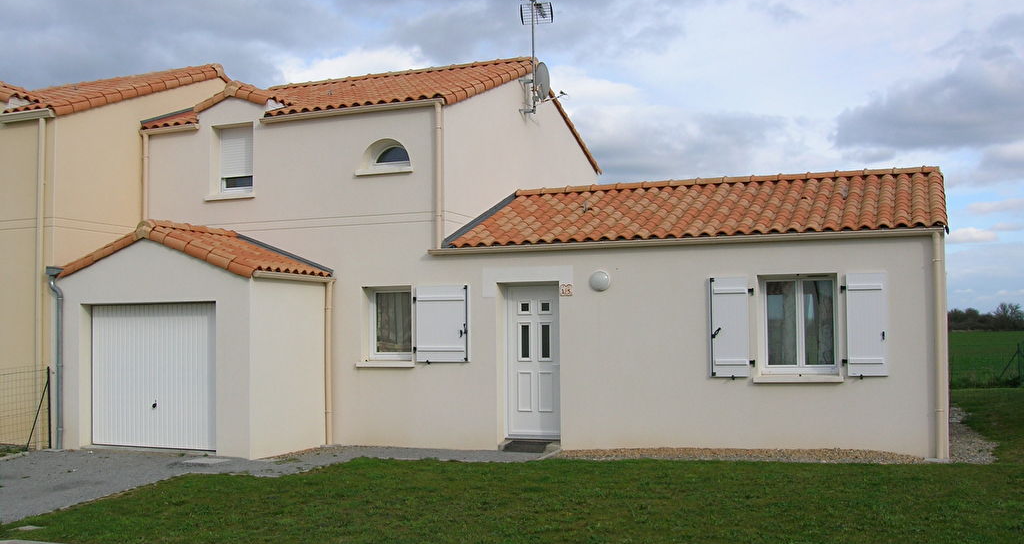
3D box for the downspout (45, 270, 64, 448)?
[{"bbox_3d":[-6.558,1.240,15.284,0.220,2.600,0.120,-2,-3,22],"label":"downspout"}]

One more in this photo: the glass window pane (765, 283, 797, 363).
[{"bbox_3d":[3.348,0.640,13.218,0.380,1.055,0.030,-2,-3,23],"label":"glass window pane"}]

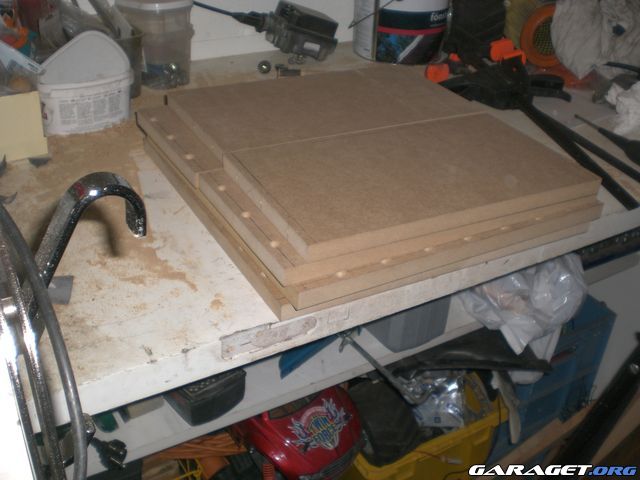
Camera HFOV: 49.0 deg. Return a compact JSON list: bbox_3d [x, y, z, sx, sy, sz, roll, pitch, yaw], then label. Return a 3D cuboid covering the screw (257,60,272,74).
[{"bbox_3d":[-0.095,-0.295,1.201,0.024,0.024,0.024,-13,36,-26],"label":"screw"}]

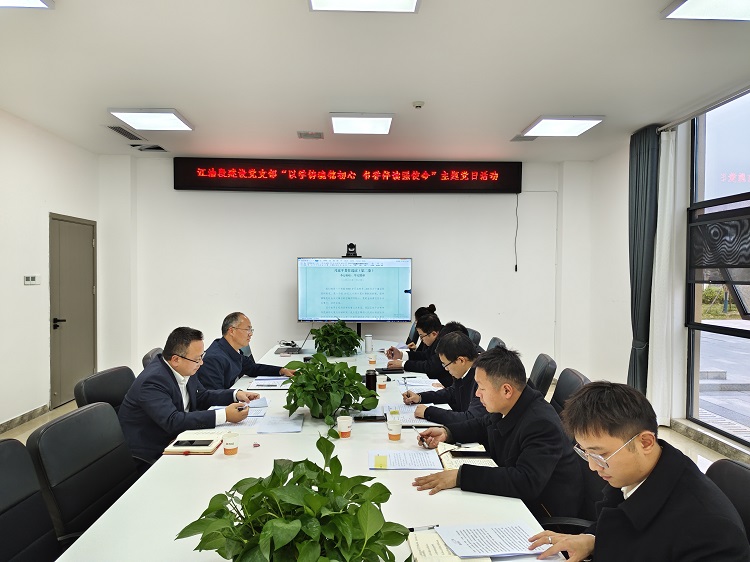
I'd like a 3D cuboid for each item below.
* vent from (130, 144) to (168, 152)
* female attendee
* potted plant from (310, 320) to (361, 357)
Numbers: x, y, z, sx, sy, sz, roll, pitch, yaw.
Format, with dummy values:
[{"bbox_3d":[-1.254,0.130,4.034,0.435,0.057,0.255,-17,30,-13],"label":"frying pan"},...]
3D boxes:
[{"bbox_3d":[-2.725,-1.590,6.257,0.330,0.030,0.320,0,1,-3],"label":"vent"},{"bbox_3d":[0.518,0.815,5.043,0.560,1.180,0.480,0,1,-3],"label":"female attendee"},{"bbox_3d":[-0.350,0.506,4.678,0.455,0.315,0.430,0,1,-3],"label":"potted plant"}]

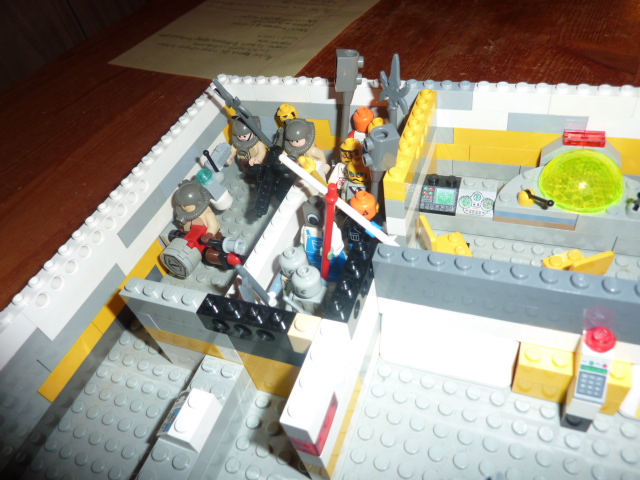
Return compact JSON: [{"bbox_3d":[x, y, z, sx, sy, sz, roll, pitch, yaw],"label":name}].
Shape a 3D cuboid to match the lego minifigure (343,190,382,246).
[{"bbox_3d":[0.020,-0.004,0.196,0.022,0.040,0.012,9,50,21],"label":"lego minifigure"}]

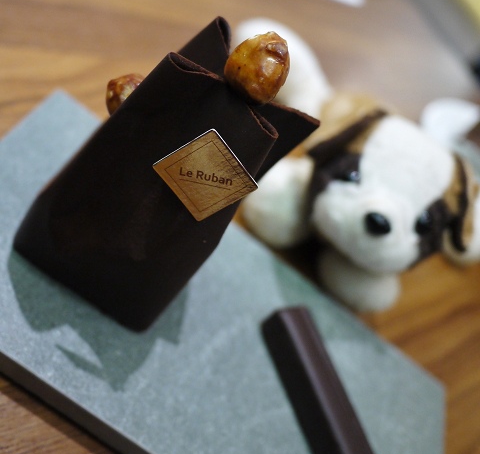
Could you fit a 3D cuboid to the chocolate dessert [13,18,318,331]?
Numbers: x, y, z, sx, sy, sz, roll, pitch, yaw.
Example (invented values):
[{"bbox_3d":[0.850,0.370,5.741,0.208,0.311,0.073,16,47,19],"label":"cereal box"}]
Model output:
[{"bbox_3d":[-0.021,-0.017,0.164,0.053,0.095,0.052,38,44,-12],"label":"chocolate dessert"}]

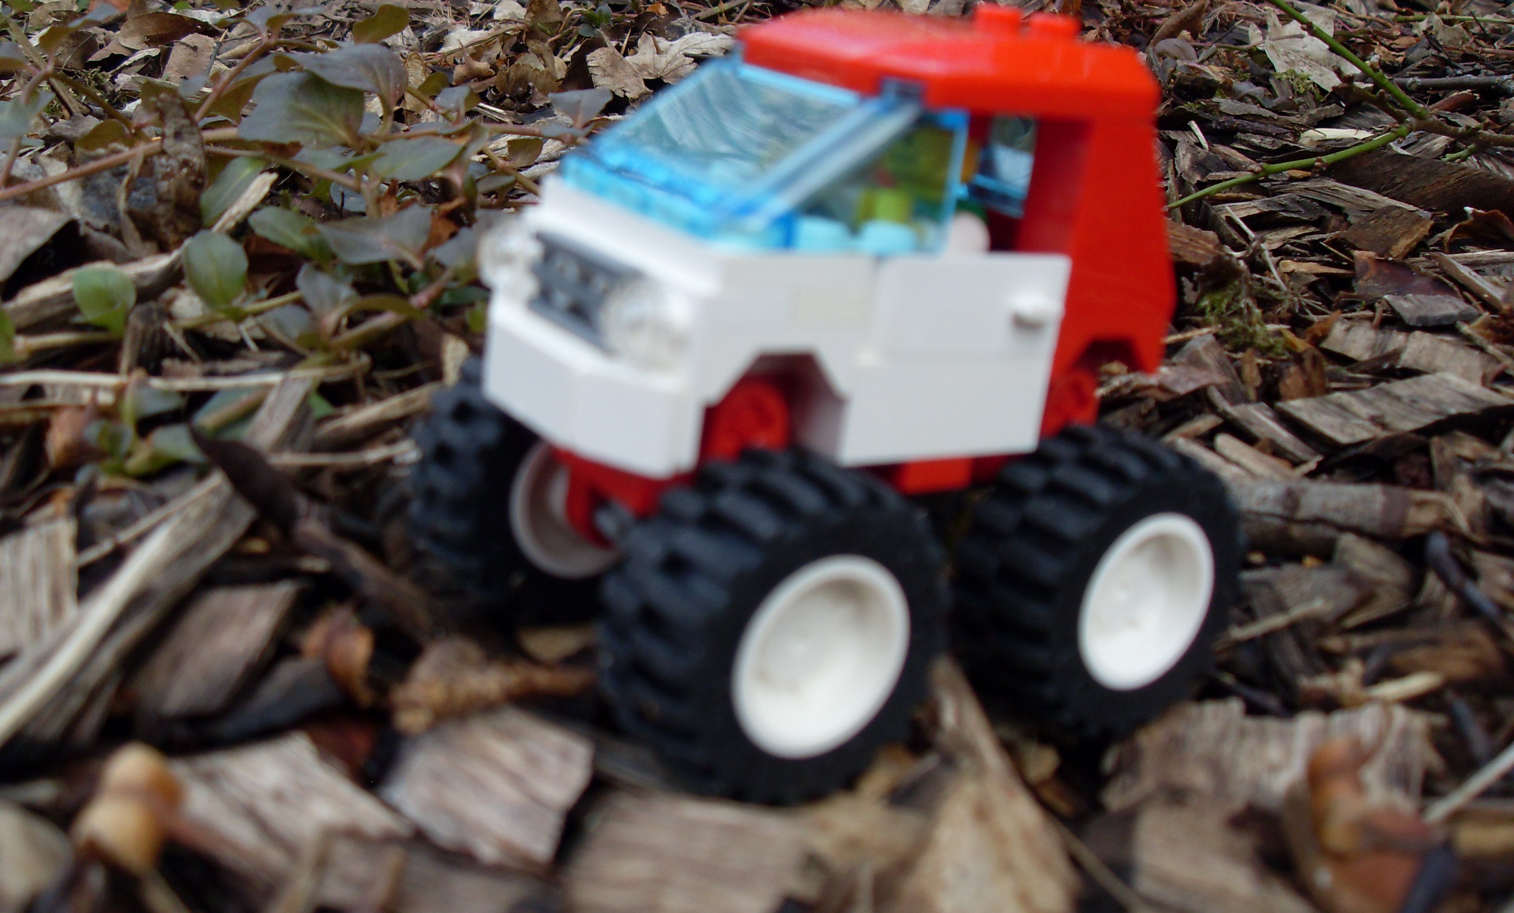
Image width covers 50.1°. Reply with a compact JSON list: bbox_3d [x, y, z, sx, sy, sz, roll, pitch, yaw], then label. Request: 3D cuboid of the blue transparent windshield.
[{"bbox_3d":[-0.001,-0.028,0.149,0.024,0.013,0.032,-5,21,-34],"label":"blue transparent windshield"}]

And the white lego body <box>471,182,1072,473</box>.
[{"bbox_3d":[0.001,-0.013,0.156,0.046,0.020,0.033,-5,21,-34],"label":"white lego body"}]

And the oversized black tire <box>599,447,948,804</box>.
[{"bbox_3d":[0.002,0.015,0.141,0.030,0.030,0.014,-5,21,-34],"label":"oversized black tire"}]

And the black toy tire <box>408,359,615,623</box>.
[{"bbox_3d":[-0.021,0.002,0.174,0.030,0.030,0.014,-5,21,-34],"label":"black toy tire"}]

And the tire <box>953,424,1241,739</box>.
[{"bbox_3d":[0.035,0.012,0.164,0.030,0.030,0.014,-5,21,-34],"label":"tire"}]

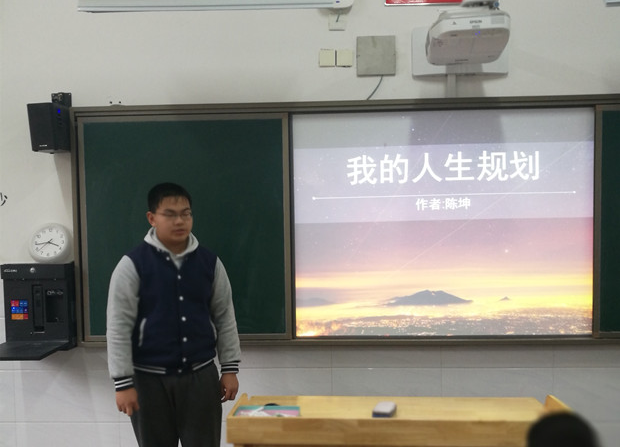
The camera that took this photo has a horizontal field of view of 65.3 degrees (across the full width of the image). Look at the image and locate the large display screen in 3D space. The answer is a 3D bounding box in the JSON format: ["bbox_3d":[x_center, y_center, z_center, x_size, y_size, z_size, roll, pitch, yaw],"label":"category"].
[{"bbox_3d":[0.711,0.006,2.612,1.588,1.204,0.040,-1,2,2],"label":"large display screen"}]

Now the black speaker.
[{"bbox_3d":[-1.319,-0.478,2.460,0.121,0.227,0.159,-2,3,1],"label":"black speaker"}]

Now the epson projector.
[{"bbox_3d":[0.740,-0.874,2.302,0.350,0.160,0.340,-1,2,2],"label":"epson projector"}]

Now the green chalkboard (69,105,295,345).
[{"bbox_3d":[-0.674,0.028,2.639,1.147,1.222,0.040,-1,2,2],"label":"green chalkboard"}]

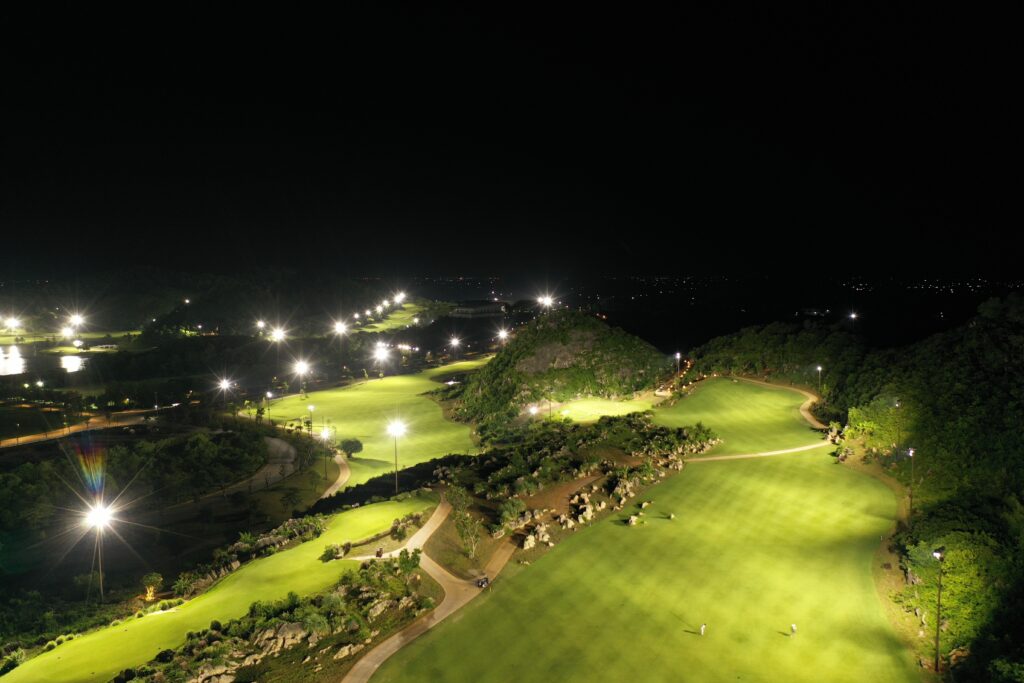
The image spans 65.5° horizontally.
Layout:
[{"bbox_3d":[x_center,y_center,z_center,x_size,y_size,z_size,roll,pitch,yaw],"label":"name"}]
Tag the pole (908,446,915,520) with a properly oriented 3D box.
[{"bbox_3d":[83.800,30.040,166.530,1.300,16.000,2.200,2,6,23],"label":"pole"}]

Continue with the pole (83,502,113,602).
[{"bbox_3d":[-68.850,35.920,133.210,1.300,16.000,2.200,4,7,41],"label":"pole"}]

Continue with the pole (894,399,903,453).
[{"bbox_3d":[109.320,24.540,224.460,1.300,16.000,2.200,2,6,23],"label":"pole"}]

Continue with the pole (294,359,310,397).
[{"bbox_3d":[-106.040,19.780,401.190,2.200,16.000,1.300,-5,7,-40],"label":"pole"}]

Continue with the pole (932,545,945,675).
[{"bbox_3d":[53.160,33.410,98.940,1.300,16.200,2.200,3,6,32],"label":"pole"}]

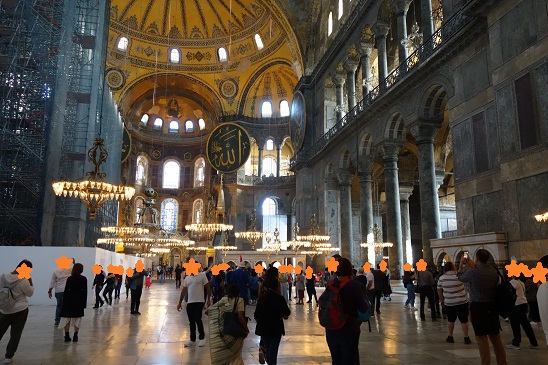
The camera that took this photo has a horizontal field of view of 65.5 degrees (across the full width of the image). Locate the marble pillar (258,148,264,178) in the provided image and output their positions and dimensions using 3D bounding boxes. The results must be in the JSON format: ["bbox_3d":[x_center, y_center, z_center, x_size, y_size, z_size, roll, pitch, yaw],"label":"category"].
[{"bbox_3d":[-1.913,-2.907,65.200,0.850,5.700,0.850,3,-12,-11],"label":"marble pillar"}]

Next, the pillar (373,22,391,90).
[{"bbox_3d":[8.542,-9.604,33.385,0.900,6.180,0.900,3,-12,-11],"label":"pillar"}]

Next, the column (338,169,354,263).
[{"bbox_3d":[6.774,4.101,39.727,1.400,10.400,1.400,3,-11,-11],"label":"column"}]

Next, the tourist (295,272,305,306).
[{"bbox_3d":[1.133,4.455,18.657,0.380,1.610,0.460,8,-14,-36],"label":"tourist"}]

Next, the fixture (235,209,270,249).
[{"bbox_3d":[-1.996,4.398,40.300,3.400,3.700,3.400,3,-12,-11],"label":"fixture"}]

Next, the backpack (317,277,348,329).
[{"bbox_3d":[0.627,1.291,4.492,0.330,0.520,0.240,-8,-14,34],"label":"backpack"}]

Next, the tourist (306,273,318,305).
[{"bbox_3d":[1.632,4.469,18.656,0.520,1.600,0.400,-8,-14,37],"label":"tourist"}]

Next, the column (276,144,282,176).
[{"bbox_3d":[0.796,-3.079,64.000,0.650,5.300,0.650,3,-11,-11],"label":"column"}]

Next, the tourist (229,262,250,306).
[{"bbox_3d":[-1.422,4.320,17.999,0.620,1.770,0.420,0,-11,0],"label":"tourist"}]

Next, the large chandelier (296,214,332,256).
[{"bbox_3d":[3.070,3.978,32.711,2.650,3.060,2.650,0,-11,0],"label":"large chandelier"}]

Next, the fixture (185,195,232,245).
[{"bbox_3d":[-2.958,1.725,19.600,2.150,2.250,2.150,3,-11,-11],"label":"fixture"}]

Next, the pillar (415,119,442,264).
[{"bbox_3d":[9.499,1.379,25.945,1.200,10.730,1.200,3,-12,-11],"label":"pillar"}]

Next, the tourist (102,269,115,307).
[{"bbox_3d":[-6.308,3.963,16.459,0.500,1.630,0.400,-9,-15,41],"label":"tourist"}]

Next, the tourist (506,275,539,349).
[{"bbox_3d":[5.066,2.535,8.744,0.600,1.650,0.500,-8,-14,34],"label":"tourist"}]

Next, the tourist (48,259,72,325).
[{"bbox_3d":[-6.062,3.164,12.157,0.600,1.750,0.420,1,-11,-5],"label":"tourist"}]

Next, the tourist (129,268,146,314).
[{"bbox_3d":[-4.913,3.821,15.450,0.600,1.750,0.450,4,-12,-20],"label":"tourist"}]

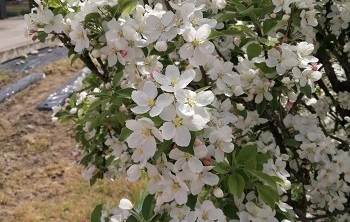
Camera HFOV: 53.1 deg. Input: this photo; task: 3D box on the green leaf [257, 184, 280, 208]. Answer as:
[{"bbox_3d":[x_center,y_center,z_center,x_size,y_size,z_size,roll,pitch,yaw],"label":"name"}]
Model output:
[{"bbox_3d":[0.147,0.134,0.550,0.027,0.045,0.010,-36,-12,-16],"label":"green leaf"}]

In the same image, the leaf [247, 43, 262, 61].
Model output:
[{"bbox_3d":[0.142,-0.106,0.627,0.029,0.032,0.010,5,-17,1],"label":"leaf"}]

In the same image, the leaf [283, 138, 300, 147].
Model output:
[{"bbox_3d":[0.249,0.067,0.748,0.038,0.009,0.025,11,53,-6],"label":"leaf"}]

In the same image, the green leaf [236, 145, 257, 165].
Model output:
[{"bbox_3d":[0.102,0.062,0.500,0.022,0.010,0.037,37,77,23],"label":"green leaf"}]

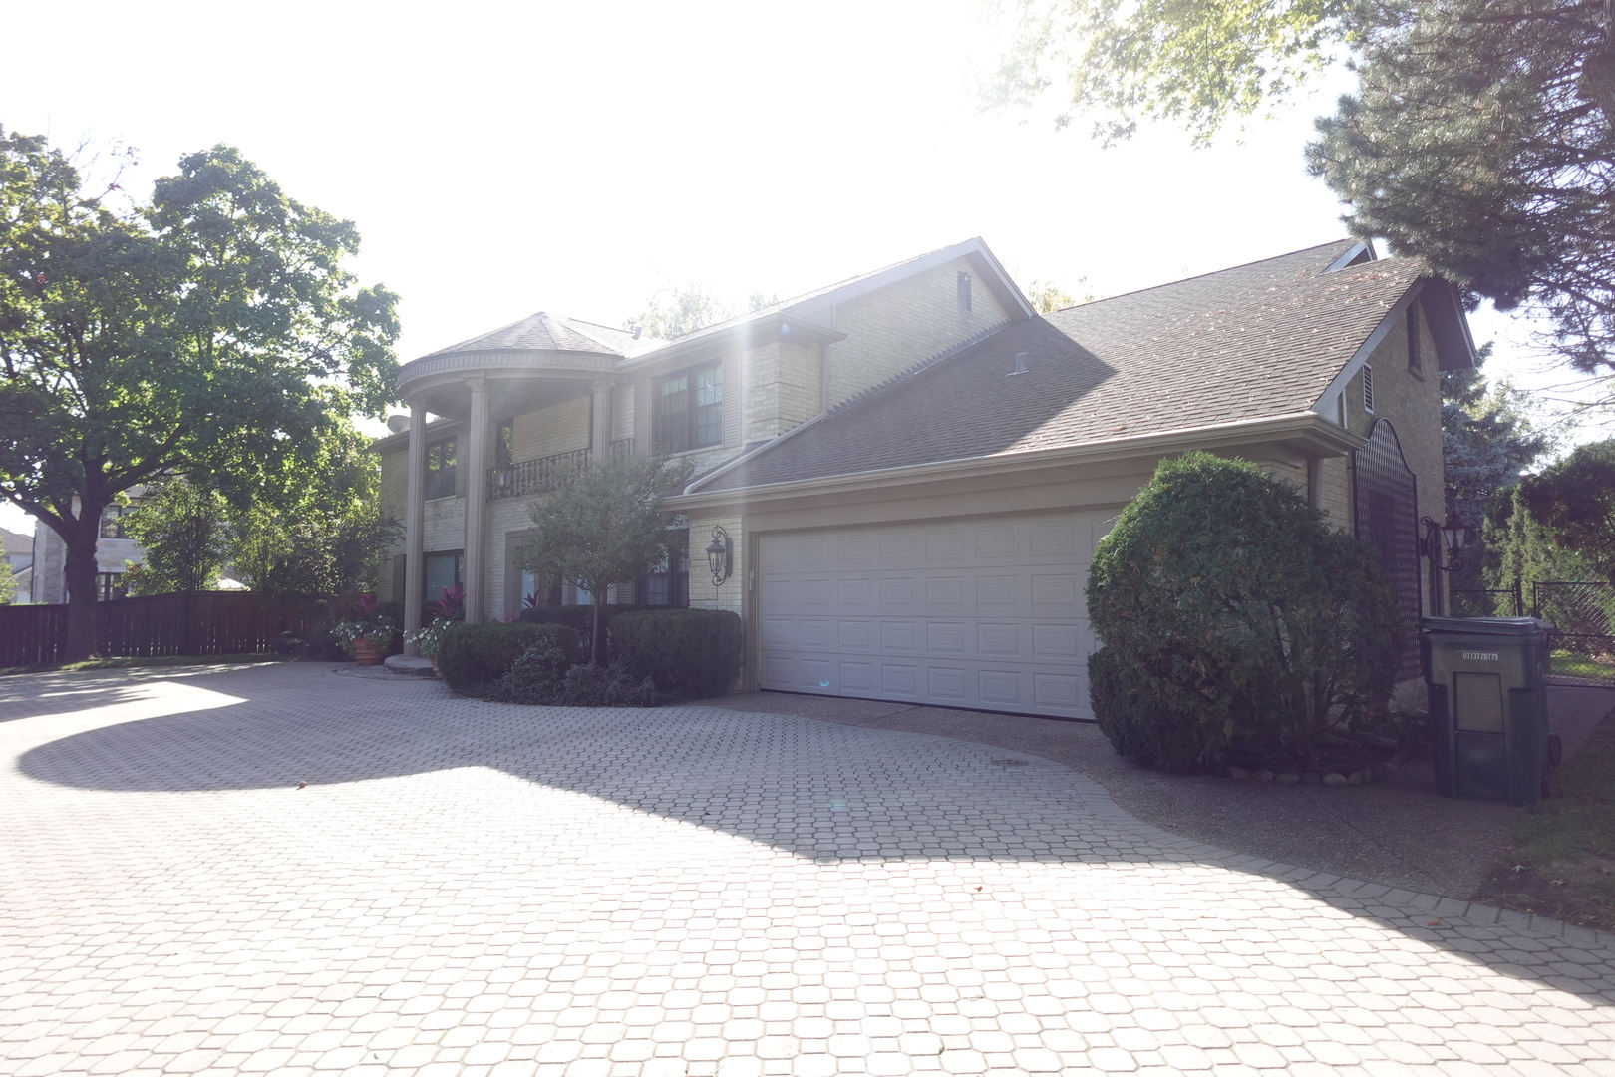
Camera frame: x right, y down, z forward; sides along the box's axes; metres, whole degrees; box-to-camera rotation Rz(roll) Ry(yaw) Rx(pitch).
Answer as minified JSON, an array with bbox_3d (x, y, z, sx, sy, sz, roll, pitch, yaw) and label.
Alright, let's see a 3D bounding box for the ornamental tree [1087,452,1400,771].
[{"bbox_3d":[3.474,0.514,7.152,2.150,2.400,2.100,-4,-5,43],"label":"ornamental tree"}]

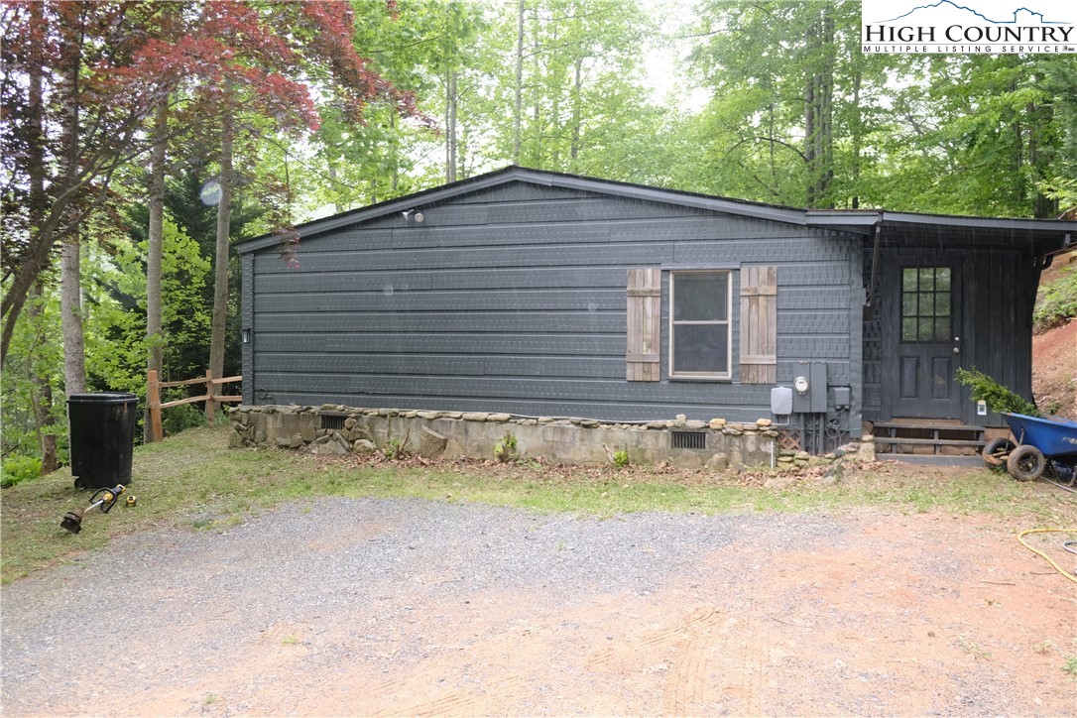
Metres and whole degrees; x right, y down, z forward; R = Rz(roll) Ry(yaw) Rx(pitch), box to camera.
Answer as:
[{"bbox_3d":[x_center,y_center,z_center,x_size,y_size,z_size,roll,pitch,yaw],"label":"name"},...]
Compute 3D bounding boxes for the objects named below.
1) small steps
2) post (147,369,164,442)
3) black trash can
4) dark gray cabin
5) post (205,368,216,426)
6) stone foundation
[{"bbox_3d":[4.650,0.955,9.570,1.200,0.450,0.650,1,1,17],"label":"small steps"},{"bbox_3d":[-5.688,0.700,12.000,0.115,1.070,0.115,-4,1,17],"label":"post"},{"bbox_3d":[-4.450,0.855,8.250,0.650,0.930,0.600,0,1,-22],"label":"black trash can"},{"bbox_3d":[2.140,-0.844,14.780,11.100,3.550,9.500,1,1,17],"label":"dark gray cabin"},{"bbox_3d":[-5.966,0.713,14.700,0.110,1.060,0.110,-2,1,17],"label":"post"},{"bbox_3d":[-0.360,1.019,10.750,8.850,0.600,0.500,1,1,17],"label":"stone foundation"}]

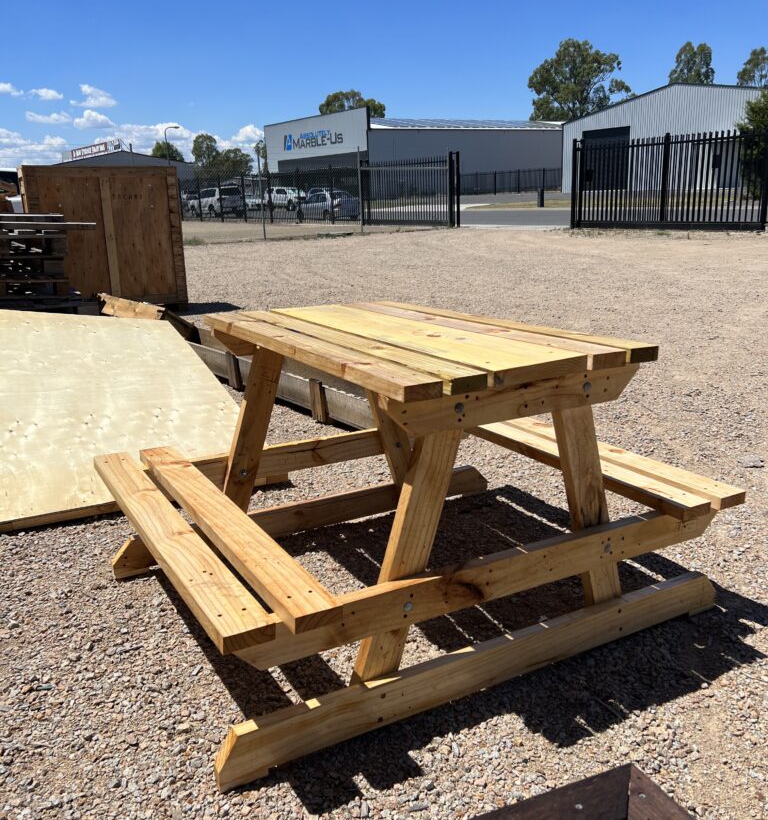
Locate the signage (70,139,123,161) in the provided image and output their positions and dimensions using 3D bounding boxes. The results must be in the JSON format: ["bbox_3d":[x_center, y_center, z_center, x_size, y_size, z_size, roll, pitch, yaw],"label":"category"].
[{"bbox_3d":[-32.260,-29.129,86.000,0.200,1.100,15.000,-14,19,-37],"label":"signage"}]

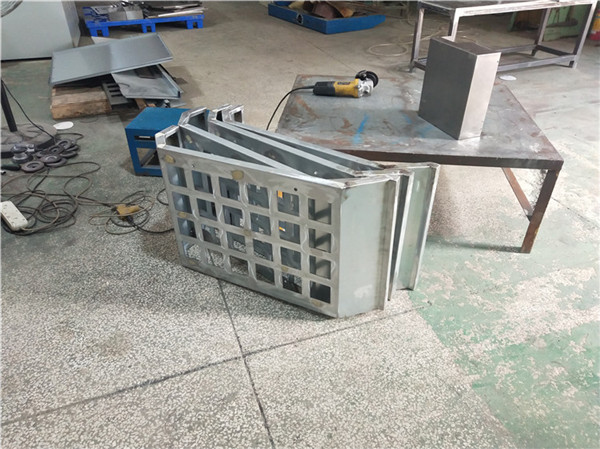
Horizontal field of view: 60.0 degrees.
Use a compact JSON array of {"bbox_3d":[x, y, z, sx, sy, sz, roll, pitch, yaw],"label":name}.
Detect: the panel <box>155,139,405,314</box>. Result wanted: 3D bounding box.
[{"bbox_3d":[-0.121,-0.003,1.958,0.945,0.553,0.185,15,36,21],"label":"panel"}]

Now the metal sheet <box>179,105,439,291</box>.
[{"bbox_3d":[-0.040,-0.073,2.064,1.029,0.553,0.336,24,40,31],"label":"metal sheet"}]

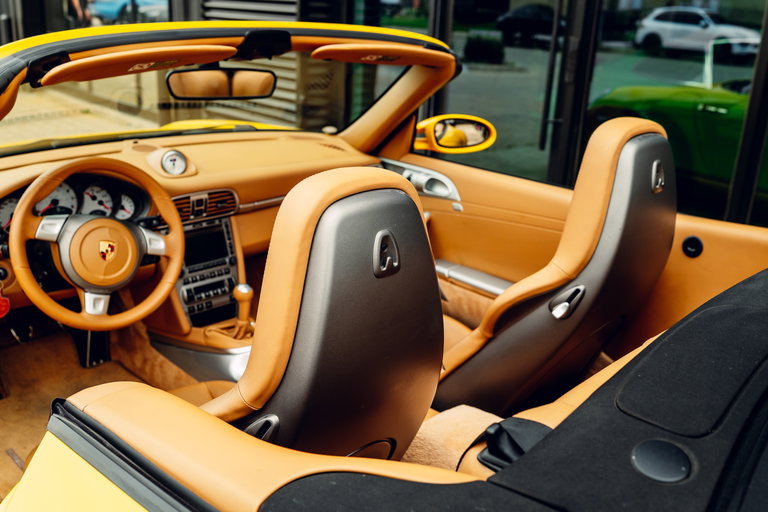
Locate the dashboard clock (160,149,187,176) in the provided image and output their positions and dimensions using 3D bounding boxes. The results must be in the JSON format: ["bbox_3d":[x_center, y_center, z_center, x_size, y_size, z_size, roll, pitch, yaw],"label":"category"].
[{"bbox_3d":[-0.571,-0.253,2.030,0.066,0.066,0.035,-16,10,-40],"label":"dashboard clock"}]

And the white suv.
[{"bbox_3d":[12.758,-9.081,30.000,4.750,1.680,1.920,19,24,39],"label":"white suv"}]

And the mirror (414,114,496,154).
[{"bbox_3d":[0.219,-0.393,2.404,0.270,0.126,0.130,-8,21,-24],"label":"mirror"}]

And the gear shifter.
[{"bbox_3d":[-0.361,0.140,1.899,0.052,0.140,0.050,3,18,-1],"label":"gear shifter"}]

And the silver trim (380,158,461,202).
[{"bbox_3d":[0.110,-0.232,2.292,0.045,0.090,0.360,-16,25,-40],"label":"silver trim"}]

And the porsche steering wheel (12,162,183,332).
[{"bbox_3d":[-0.615,-0.024,1.612,0.370,0.370,0.090,-16,10,-40],"label":"porsche steering wheel"}]

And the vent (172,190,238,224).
[{"bbox_3d":[-0.505,-0.132,2.007,0.235,0.078,0.045,-15,18,-42],"label":"vent"}]

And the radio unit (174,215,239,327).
[{"bbox_3d":[-0.478,0.045,2.020,0.170,0.280,0.070,-16,11,-40],"label":"radio unit"}]

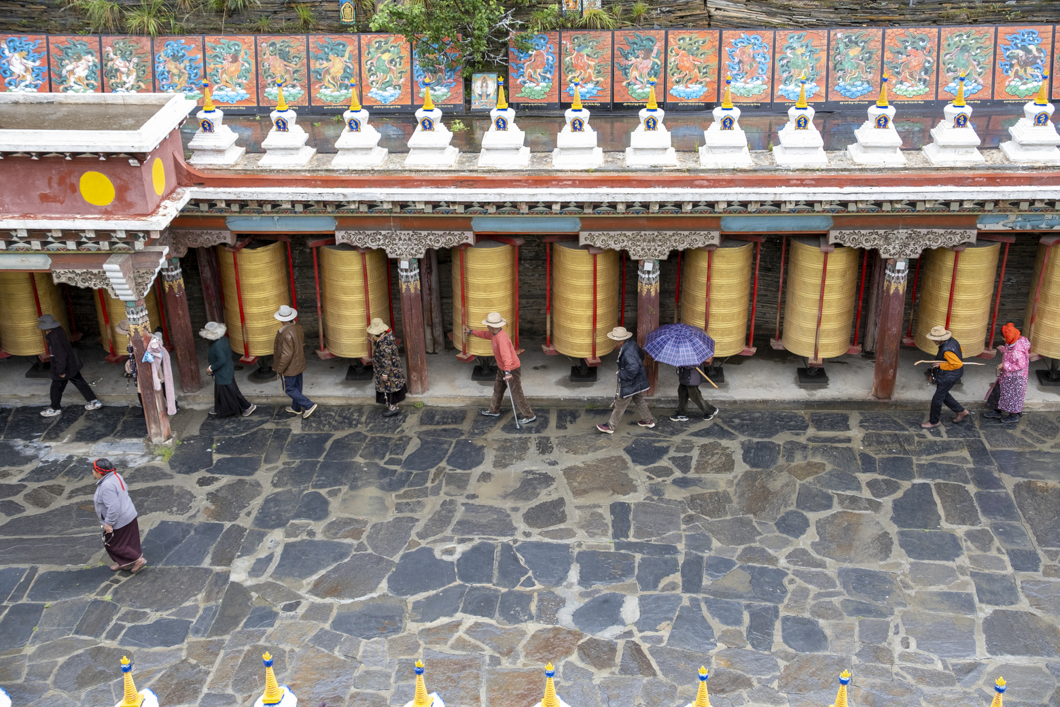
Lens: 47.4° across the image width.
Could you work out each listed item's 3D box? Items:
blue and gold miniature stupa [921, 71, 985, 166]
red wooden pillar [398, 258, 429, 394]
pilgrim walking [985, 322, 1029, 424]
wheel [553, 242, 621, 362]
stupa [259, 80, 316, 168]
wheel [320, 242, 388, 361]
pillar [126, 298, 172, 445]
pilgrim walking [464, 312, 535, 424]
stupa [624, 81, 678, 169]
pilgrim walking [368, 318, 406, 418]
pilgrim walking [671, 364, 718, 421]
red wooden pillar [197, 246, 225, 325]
[{"bbox_3d":[5.813,-3.225,16.377,0.690,1.160,0.710,-1,25,1],"label":"blue and gold miniature stupa"},{"bbox_3d":[-1.748,-0.441,18.102,0.310,2.201,0.310,0,25,2],"label":"red wooden pillar"},{"bbox_3d":[6.688,0.269,16.860,0.554,1.523,0.490,0,25,4],"label":"pilgrim walking"},{"bbox_3d":[0.824,-0.893,17.822,0.969,1.690,0.969,0,25,4],"label":"wheel"},{"bbox_3d":[-3.481,-3.308,17.067,0.680,1.150,0.710,0,25,4],"label":"stupa"},{"bbox_3d":[-2.666,-0.942,18.568,1.001,1.729,1.001,-1,25,1],"label":"wheel"},{"bbox_3d":[-5.426,0.210,17.156,0.320,2.226,0.320,0,25,2],"label":"pillar"},{"bbox_3d":[-0.421,0.165,17.763,1.000,1.677,0.700,0,25,2],"label":"pilgrim walking"},{"bbox_3d":[1.695,-3.275,16.799,0.692,1.149,0.692,0,25,2],"label":"stupa"},{"bbox_3d":[-2.086,0.206,17.723,0.472,1.550,0.550,0,26,2],"label":"pilgrim walking"},{"bbox_3d":[2.433,0.272,17.587,0.680,1.548,0.500,0,25,2],"label":"pilgrim walking"},{"bbox_3d":[-5.100,-1.169,19.263,0.300,2.420,0.300,0,26,2],"label":"red wooden pillar"}]

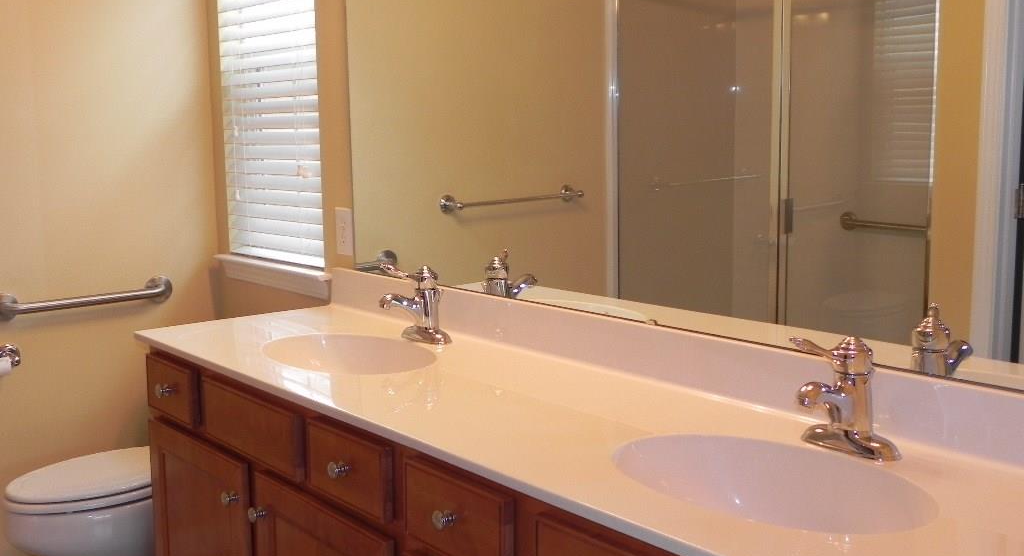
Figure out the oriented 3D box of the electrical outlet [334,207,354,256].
[{"bbox_3d":[-0.418,-0.116,2.726,0.008,0.117,0.072,-7,10,-38],"label":"electrical outlet"}]

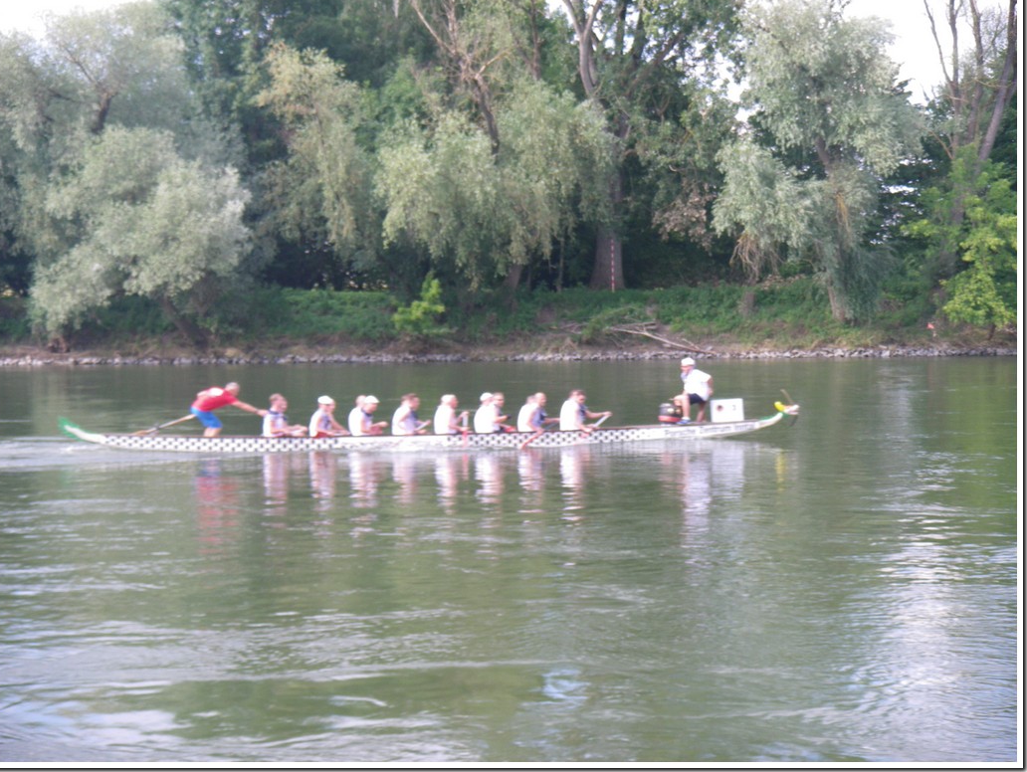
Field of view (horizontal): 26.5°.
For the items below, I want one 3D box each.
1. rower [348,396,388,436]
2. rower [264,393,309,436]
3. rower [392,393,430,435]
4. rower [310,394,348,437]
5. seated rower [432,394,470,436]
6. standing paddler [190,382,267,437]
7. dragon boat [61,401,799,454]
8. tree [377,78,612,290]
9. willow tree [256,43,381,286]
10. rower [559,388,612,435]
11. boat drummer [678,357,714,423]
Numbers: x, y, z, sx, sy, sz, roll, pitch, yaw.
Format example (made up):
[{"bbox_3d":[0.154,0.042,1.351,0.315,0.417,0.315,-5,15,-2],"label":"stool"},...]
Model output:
[{"bbox_3d":[-2.630,0.669,40.100,0.820,1.000,0.560,0,2,-5],"label":"rower"},{"bbox_3d":[-4.090,0.647,38.984,0.800,0.990,0.520,-1,2,-10],"label":"rower"},{"bbox_3d":[-1.844,0.625,39.379,0.740,0.980,0.520,-1,2,-10],"label":"rower"},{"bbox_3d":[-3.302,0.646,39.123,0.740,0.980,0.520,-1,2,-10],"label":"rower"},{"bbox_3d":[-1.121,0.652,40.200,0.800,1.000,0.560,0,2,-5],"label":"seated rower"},{"bbox_3d":[-5.280,0.543,40.250,1.400,1.240,0.580,-1,2,-9],"label":"standing paddler"},{"bbox_3d":[-1.564,0.805,40.500,13.750,1.020,1.180,-1,2,-4],"label":"dragon boat"},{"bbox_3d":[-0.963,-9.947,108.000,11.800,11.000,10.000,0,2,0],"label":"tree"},{"bbox_3d":[-9.790,-11.135,109.000,6.400,12.300,6.200,0,2,0],"label":"willow tree"},{"bbox_3d":[1.297,0.571,39.931,0.880,1.000,0.540,-1,2,-10],"label":"rower"},{"bbox_3d":[3.407,0.092,40.538,0.720,1.240,0.550,-1,2,-10],"label":"boat drummer"}]

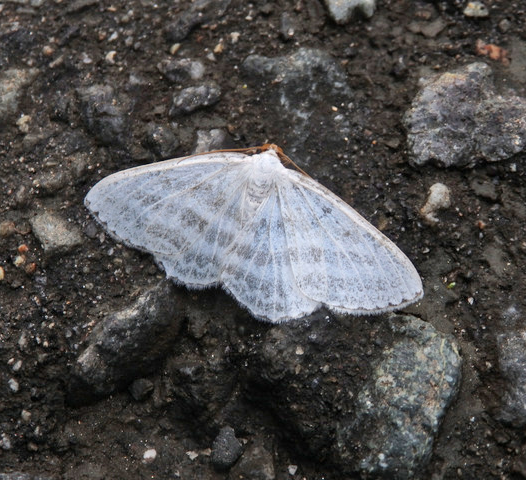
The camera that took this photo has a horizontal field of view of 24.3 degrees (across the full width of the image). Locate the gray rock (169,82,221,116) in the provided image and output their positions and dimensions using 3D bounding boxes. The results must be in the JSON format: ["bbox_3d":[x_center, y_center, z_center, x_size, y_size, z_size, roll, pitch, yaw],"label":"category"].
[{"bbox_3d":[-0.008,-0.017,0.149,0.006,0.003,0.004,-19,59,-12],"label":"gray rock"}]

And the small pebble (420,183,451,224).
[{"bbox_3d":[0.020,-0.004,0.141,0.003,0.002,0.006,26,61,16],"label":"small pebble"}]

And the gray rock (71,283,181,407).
[{"bbox_3d":[-0.015,0.011,0.134,0.006,0.005,0.013,39,69,18],"label":"gray rock"}]

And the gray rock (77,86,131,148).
[{"bbox_3d":[-0.019,-0.015,0.148,0.006,0.004,0.007,0,63,0],"label":"gray rock"}]

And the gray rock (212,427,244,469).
[{"bbox_3d":[-0.004,0.022,0.129,0.003,0.003,0.004,0,63,0],"label":"gray rock"}]

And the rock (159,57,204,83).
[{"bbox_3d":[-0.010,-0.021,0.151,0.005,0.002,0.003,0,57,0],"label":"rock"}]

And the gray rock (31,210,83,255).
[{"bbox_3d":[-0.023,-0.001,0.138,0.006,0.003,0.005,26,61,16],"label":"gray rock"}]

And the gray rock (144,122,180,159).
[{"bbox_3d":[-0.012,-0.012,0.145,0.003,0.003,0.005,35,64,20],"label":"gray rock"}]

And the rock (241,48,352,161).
[{"bbox_3d":[0.004,-0.017,0.149,0.014,0.006,0.014,0,63,0],"label":"rock"}]

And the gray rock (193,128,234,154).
[{"bbox_3d":[-0.006,-0.011,0.146,0.005,0.003,0.004,0,63,0],"label":"gray rock"}]

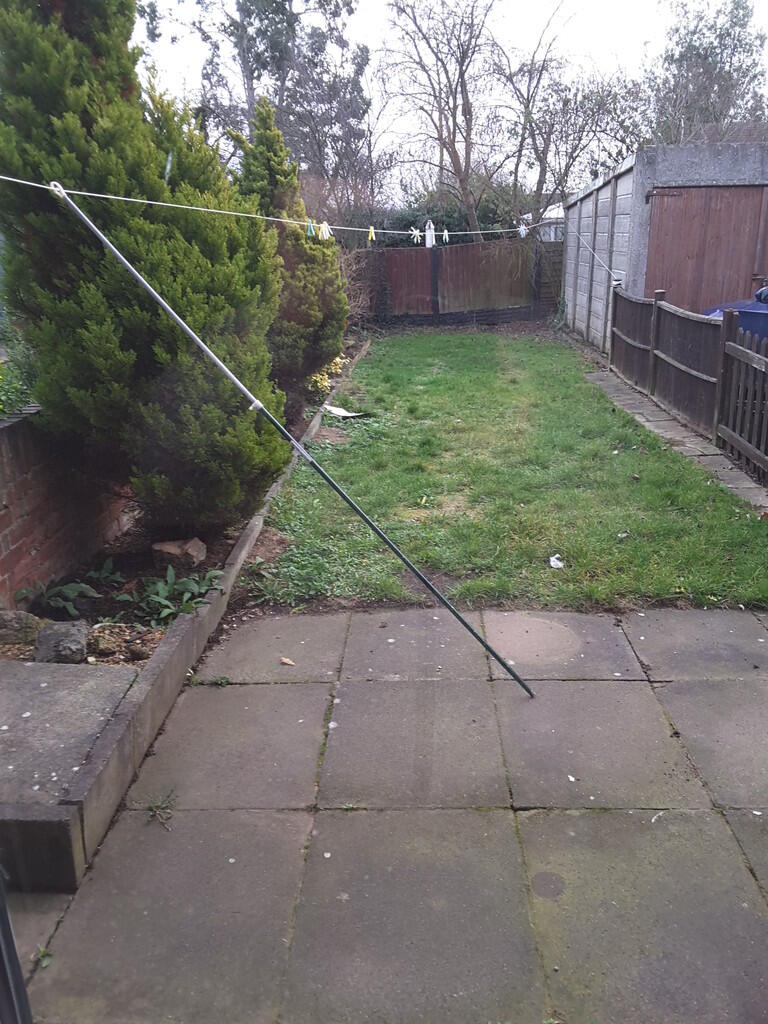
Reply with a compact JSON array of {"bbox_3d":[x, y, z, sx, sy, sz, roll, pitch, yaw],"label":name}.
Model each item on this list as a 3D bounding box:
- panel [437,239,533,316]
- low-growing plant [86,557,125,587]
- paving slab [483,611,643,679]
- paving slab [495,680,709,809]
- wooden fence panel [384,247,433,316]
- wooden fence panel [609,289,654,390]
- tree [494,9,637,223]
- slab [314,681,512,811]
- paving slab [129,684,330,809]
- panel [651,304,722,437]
[{"bbox_3d":[1.818,-4.237,16.427,1.780,1.200,0.050,-1,17,2],"label":"panel"},{"bbox_3d":[-1.356,0.273,4.477,0.165,0.110,0.150,-1,17,2],"label":"low-growing plant"},{"bbox_3d":[0.733,0.573,3.866,0.591,0.050,0.690,-1,17,2],"label":"paving slab"},{"bbox_3d":[0.708,0.793,3.147,0.591,0.050,0.810,-1,17,2],"label":"paving slab"},{"bbox_3d":[0.432,-4.157,16.501,0.900,1.170,0.050,-1,17,2],"label":"wooden fence panel"},{"bbox_3d":[2.631,-1.838,9.766,0.050,0.900,1.860,-1,17,2],"label":"wooden fence panel"},{"bbox_3d":[3.428,-6.648,17.724,2.599,5.531,2.600,-1,17,2],"label":"tree"},{"bbox_3d":[0.109,0.801,3.171,0.591,0.050,0.810,-1,17,2],"label":"slab"},{"bbox_3d":[-0.486,0.810,3.195,0.591,0.050,0.810,-1,17,2],"label":"paving slab"},{"bbox_3d":[2.553,-1.258,7.875,0.050,0.900,1.880,-1,17,2],"label":"panel"}]

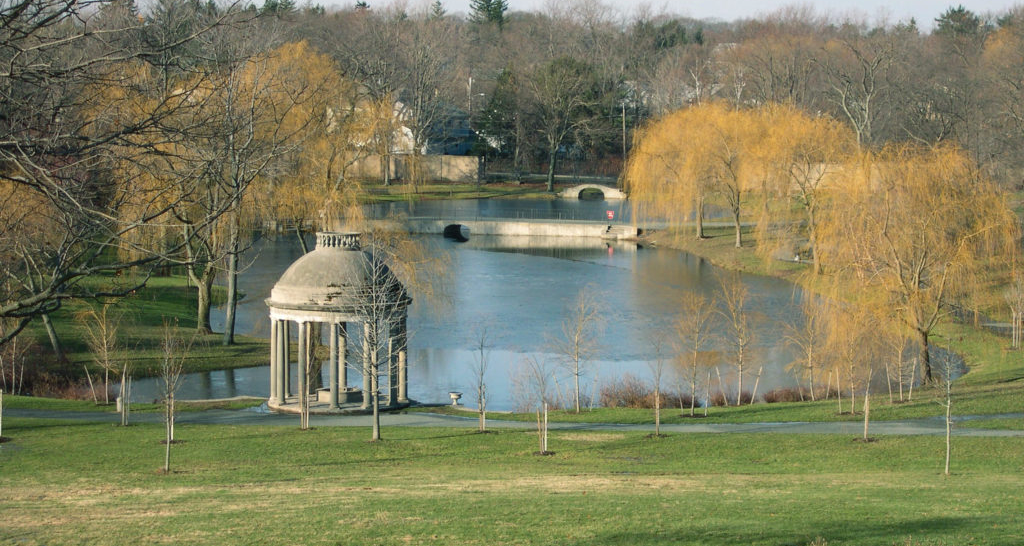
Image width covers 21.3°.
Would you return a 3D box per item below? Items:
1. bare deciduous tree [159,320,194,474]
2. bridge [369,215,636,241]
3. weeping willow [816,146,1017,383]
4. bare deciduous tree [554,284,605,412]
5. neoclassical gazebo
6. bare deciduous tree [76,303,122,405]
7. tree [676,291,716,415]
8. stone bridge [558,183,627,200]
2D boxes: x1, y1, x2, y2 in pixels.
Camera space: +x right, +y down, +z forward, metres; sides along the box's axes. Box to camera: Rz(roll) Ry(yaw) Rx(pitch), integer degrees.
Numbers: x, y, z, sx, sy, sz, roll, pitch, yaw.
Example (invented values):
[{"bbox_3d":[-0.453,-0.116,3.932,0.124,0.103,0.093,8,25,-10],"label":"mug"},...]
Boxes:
[{"bbox_3d":[-11.342,4.175,92.000,1.220,5.210,1.220,0,4,0],"label":"bare deciduous tree"},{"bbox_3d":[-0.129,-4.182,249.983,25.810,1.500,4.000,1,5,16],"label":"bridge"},{"bbox_3d":[19.340,-0.406,130.121,9.560,11.280,9.080,0,4,0],"label":"weeping willow"},{"bbox_3d":[2.965,3.411,121.358,2.320,5.710,2.320,0,4,0],"label":"bare deciduous tree"},{"bbox_3d":[-7.905,2.147,123.696,6.520,7.850,6.520,0,4,0],"label":"neoclassical gazebo"},{"bbox_3d":[-18.877,3.730,124.542,2.110,4.670,2.110,0,4,0],"label":"bare deciduous tree"},{"bbox_3d":[8.129,3.547,119.901,1.760,5.460,1.760,0,4,0],"label":"tree"},{"bbox_3d":[9.379,-9.615,318.272,7.920,1.750,2.500,0,4,0],"label":"stone bridge"}]

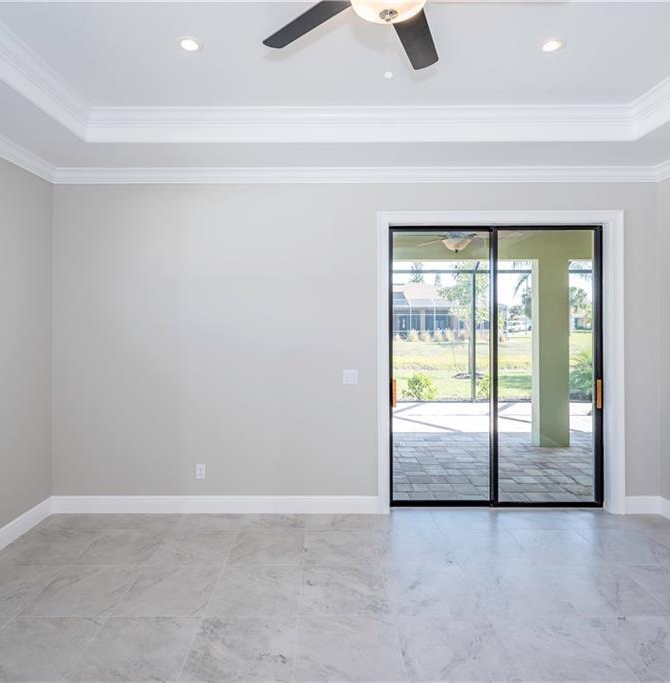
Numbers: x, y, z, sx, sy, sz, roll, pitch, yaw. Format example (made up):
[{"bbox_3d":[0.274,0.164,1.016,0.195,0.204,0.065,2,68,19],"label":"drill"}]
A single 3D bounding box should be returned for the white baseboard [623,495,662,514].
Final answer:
[{"bbox_3d":[2.502,1.327,3.466,0.295,0.142,0.020,0,1,0],"label":"white baseboard"}]

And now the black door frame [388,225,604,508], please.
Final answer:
[{"bbox_3d":[1.345,0.210,3.610,1.810,2.370,0.100,0,1,0],"label":"black door frame"}]

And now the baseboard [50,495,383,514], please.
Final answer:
[{"bbox_3d":[-0.975,1.327,3.466,2.660,0.142,0.020,0,1,0],"label":"baseboard"}]

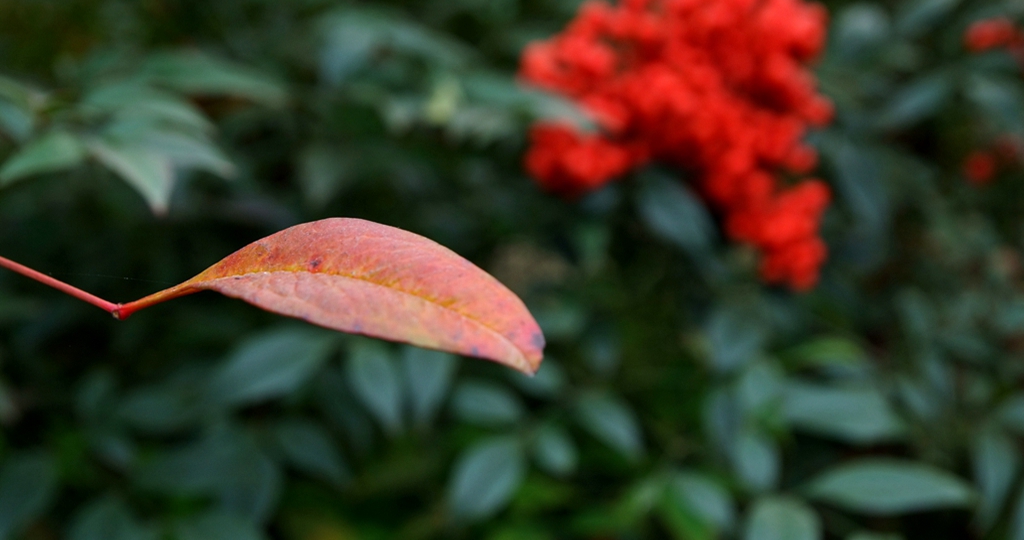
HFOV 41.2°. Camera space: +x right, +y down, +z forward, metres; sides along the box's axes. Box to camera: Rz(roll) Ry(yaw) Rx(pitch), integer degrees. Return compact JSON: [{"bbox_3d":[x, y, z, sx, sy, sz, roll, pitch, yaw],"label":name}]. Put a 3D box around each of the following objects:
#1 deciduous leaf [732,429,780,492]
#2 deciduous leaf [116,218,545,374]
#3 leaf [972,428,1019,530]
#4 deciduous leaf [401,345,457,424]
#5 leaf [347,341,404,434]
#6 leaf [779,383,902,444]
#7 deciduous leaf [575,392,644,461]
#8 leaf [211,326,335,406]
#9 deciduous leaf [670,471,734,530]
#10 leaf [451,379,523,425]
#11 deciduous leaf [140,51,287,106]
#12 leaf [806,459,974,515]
[{"bbox_3d":[0.095,0.074,0.530,0.020,0.007,0.031,-15,53,-9],"label":"deciduous leaf"},{"bbox_3d":[-0.039,0.006,0.290,0.090,0.013,0.028,8,45,0],"label":"deciduous leaf"},{"bbox_3d":[0.161,0.070,0.455,0.014,0.036,0.006,9,-19,10],"label":"leaf"},{"bbox_3d":[-0.028,0.035,0.455,0.017,0.038,0.006,2,-19,1],"label":"deciduous leaf"},{"bbox_3d":[-0.045,0.037,0.455,0.017,0.038,0.006,-16,-19,-1],"label":"leaf"},{"bbox_3d":[0.126,0.055,0.520,0.048,0.008,0.023,14,47,12],"label":"leaf"},{"bbox_3d":[0.039,0.063,0.550,0.020,0.008,0.042,-32,63,-27],"label":"deciduous leaf"},{"bbox_3d":[-0.098,0.040,0.560,0.056,0.009,0.024,-30,51,-12],"label":"leaf"},{"bbox_3d":[0.062,0.076,0.450,0.029,0.006,0.016,41,59,20],"label":"deciduous leaf"},{"bbox_3d":[-0.009,0.045,0.460,0.026,0.006,0.016,14,50,23],"label":"leaf"},{"bbox_3d":[-0.100,-0.064,0.455,0.050,0.008,0.017,12,42,8],"label":"deciduous leaf"},{"bbox_3d":[0.122,0.070,0.440,0.053,0.007,0.018,3,53,7],"label":"leaf"}]

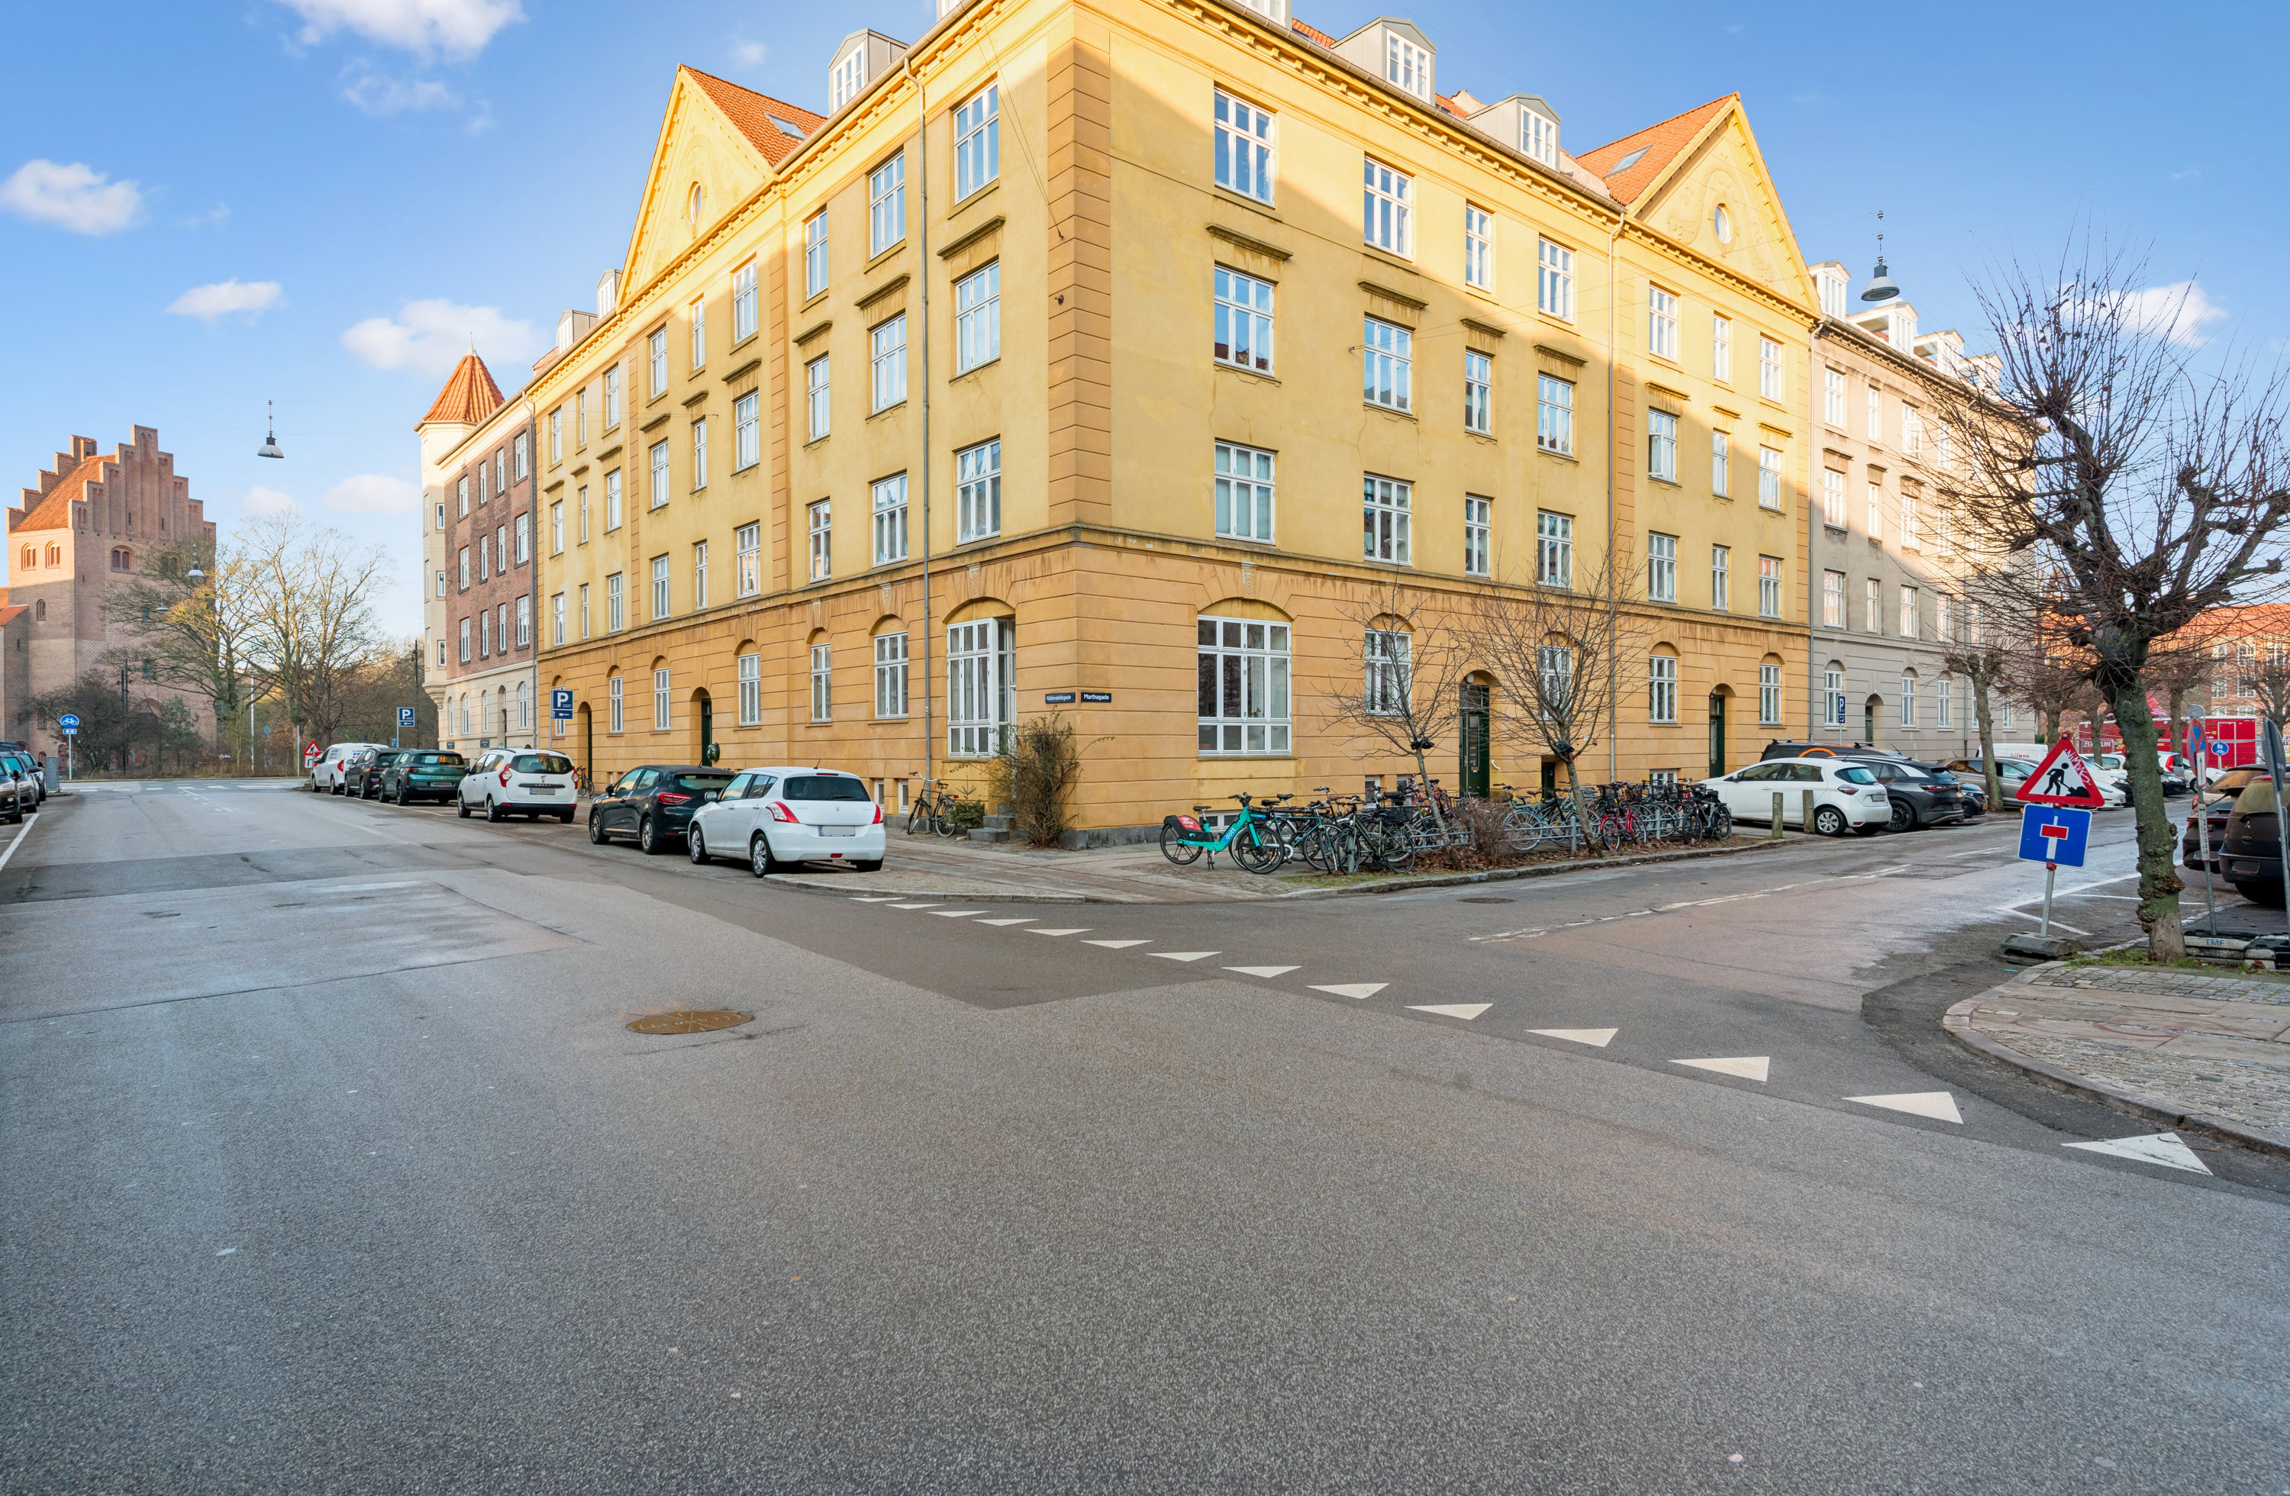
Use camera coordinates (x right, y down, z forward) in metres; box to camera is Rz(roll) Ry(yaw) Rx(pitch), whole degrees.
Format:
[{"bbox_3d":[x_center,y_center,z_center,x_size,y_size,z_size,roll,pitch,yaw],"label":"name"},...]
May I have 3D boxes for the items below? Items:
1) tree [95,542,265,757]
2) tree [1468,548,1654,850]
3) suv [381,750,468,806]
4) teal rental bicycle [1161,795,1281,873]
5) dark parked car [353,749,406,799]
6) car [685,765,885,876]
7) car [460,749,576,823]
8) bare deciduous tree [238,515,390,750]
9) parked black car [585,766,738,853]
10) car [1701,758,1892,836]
[{"bbox_3d":[-55.200,-5.400,73.000,7.600,13.300,7.600,0,0,-37],"label":"tree"},{"bbox_3d":[6.600,-0.730,20.200,2.800,4.750,2.700,0,0,18],"label":"tree"},{"bbox_3d":[-22.000,0.900,38.850,1.810,1.570,4.330,0,0,-40],"label":"suv"},{"bbox_3d":[1.070,1.160,17.600,1.800,1.070,0.600,0,0,23],"label":"teal rental bicycle"},{"bbox_3d":[-25.700,0.860,43.100,1.840,1.600,4.450,0,0,-41],"label":"dark parked car"},{"bbox_3d":[-5.370,1.000,18.750,1.700,1.510,3.870,0,0,-40],"label":"car"},{"bbox_3d":[-15.150,0.890,30.650,1.750,1.690,4.500,0,0,-40],"label":"car"},{"bbox_3d":[-55.000,-6.900,84.000,9.600,16.300,9.000,0,0,-33],"label":"bare deciduous tree"},{"bbox_3d":[-8.430,1.030,22.560,1.790,1.440,4.050,0,0,-40],"label":"parked black car"},{"bbox_3d":[14.400,1.050,28.450,1.780,1.560,4.080,0,0,-37],"label":"car"}]

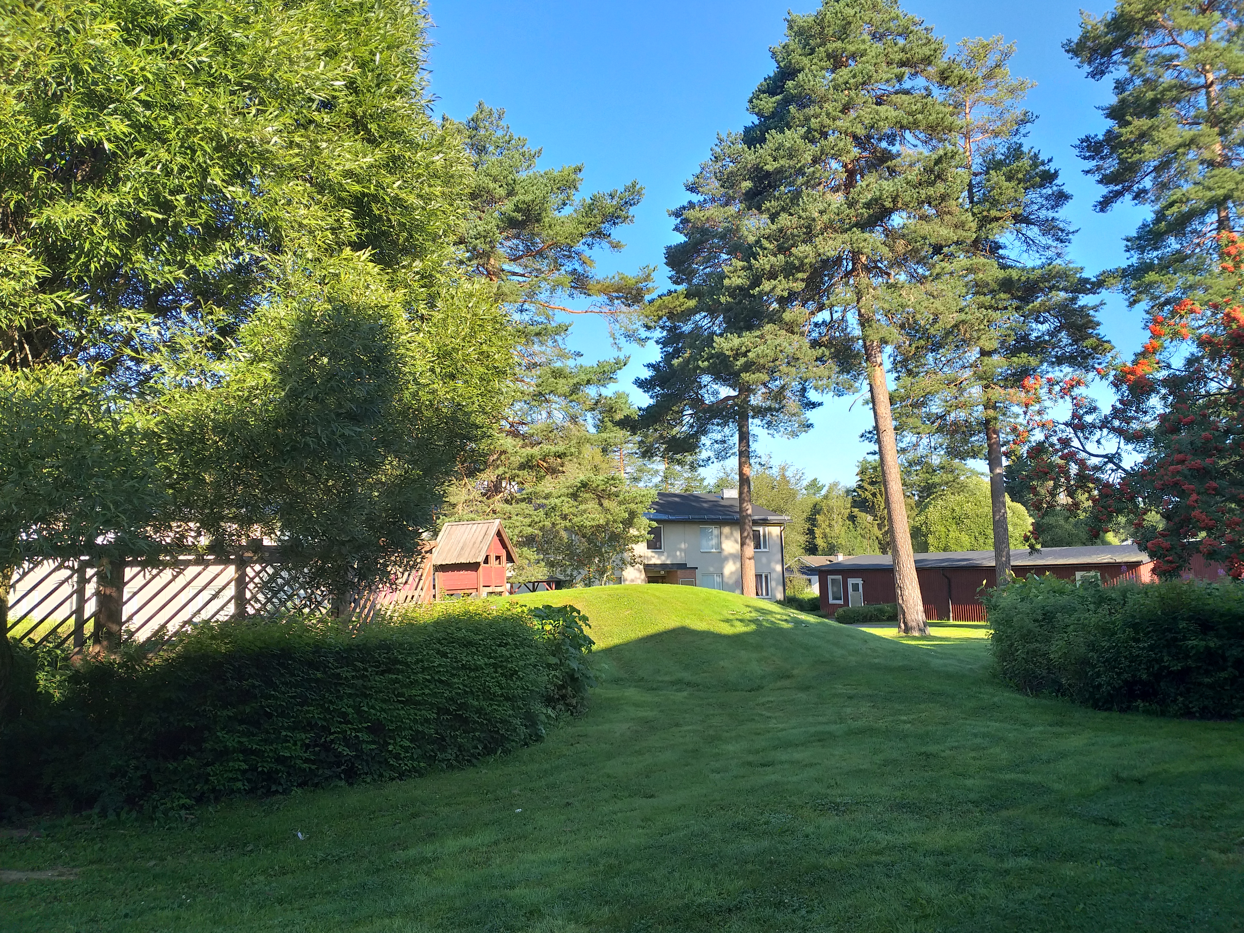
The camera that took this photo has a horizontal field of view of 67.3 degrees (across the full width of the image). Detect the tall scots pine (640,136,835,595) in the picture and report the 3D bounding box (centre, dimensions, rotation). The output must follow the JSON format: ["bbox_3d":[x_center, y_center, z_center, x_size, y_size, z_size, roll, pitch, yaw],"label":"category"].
[{"bbox_3d":[4.531,-3.572,36.662,7.600,19.715,7.200,-1,-7,0],"label":"tall scots pine"}]

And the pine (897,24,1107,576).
[{"bbox_3d":[13.047,-4.911,32.267,7.600,21.171,7.200,-1,-7,0],"label":"pine"}]

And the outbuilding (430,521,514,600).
[{"bbox_3d":[-3.922,2.490,24.890,1.700,2.120,1.850,-4,-7,24],"label":"outbuilding"}]

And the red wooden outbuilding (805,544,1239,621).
[{"bbox_3d":[17.919,5.461,43.806,6.800,3.177,19.200,2,-8,-27],"label":"red wooden outbuilding"}]

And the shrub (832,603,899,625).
[{"bbox_3d":[10.800,6.429,40.800,3.200,0.950,1.300,1,-7,-20],"label":"shrub"}]

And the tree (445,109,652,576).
[{"bbox_3d":[-2.818,-3.622,32.156,8.200,18.673,8.000,-1,-7,0],"label":"tree"}]

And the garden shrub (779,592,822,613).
[{"bbox_3d":[9.861,7.564,51.946,2.800,1.150,1.400,2,-8,-27],"label":"garden shrub"}]

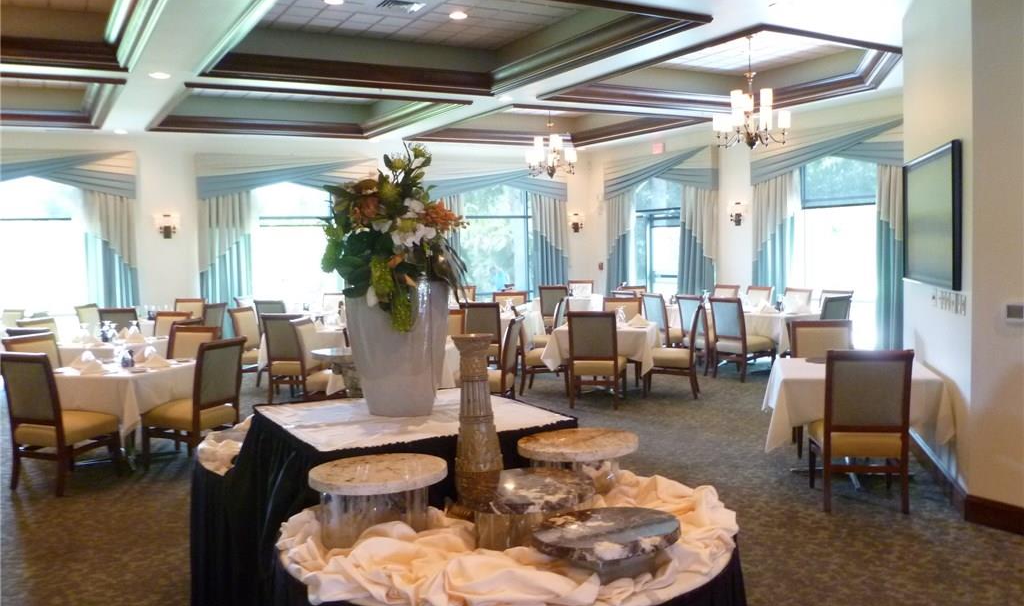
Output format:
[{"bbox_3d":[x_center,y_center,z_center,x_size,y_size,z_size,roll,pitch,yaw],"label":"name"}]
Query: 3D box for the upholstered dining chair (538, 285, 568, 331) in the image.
[{"bbox_3d":[0.762,0.204,13.197,0.490,0.965,0.600,0,4,24],"label":"upholstered dining chair"}]

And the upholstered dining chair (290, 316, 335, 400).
[{"bbox_3d":[-1.781,0.646,8.079,0.580,0.965,0.490,-1,4,13],"label":"upholstered dining chair"}]

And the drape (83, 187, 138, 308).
[{"bbox_3d":[-5.751,-0.333,11.995,0.760,2.560,0.160,-4,5,-28],"label":"drape"}]

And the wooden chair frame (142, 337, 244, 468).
[{"bbox_3d":[-2.452,0.769,6.450,0.585,0.960,0.495,0,4,22],"label":"wooden chair frame"}]

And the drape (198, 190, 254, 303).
[{"bbox_3d":[-4.297,-0.392,12.585,0.800,2.530,0.180,-4,5,-29],"label":"drape"}]

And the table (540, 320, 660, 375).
[{"bbox_3d":[1.042,0.476,8.897,1.120,0.470,1.120,0,4,15],"label":"table"}]

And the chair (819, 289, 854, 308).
[{"bbox_3d":[3.836,0.347,10.306,0.580,0.965,0.490,-4,5,-29],"label":"chair"}]

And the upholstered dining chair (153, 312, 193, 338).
[{"bbox_3d":[-3.971,0.598,9.327,0.490,0.965,0.600,0,4,16],"label":"upholstered dining chair"}]

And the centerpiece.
[{"bbox_3d":[-0.481,-0.100,3.419,0.590,1.104,0.520,-2,4,-8],"label":"centerpiece"}]

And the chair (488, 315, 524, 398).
[{"bbox_3d":[-0.188,0.614,7.812,0.600,0.965,0.490,0,4,13],"label":"chair"}]

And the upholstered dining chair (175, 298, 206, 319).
[{"bbox_3d":[-4.763,0.437,11.836,0.490,0.965,0.600,0,4,16],"label":"upholstered dining chair"}]

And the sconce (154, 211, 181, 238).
[{"bbox_3d":[-5.082,-1.158,12.220,0.330,0.370,0.160,-4,5,-28],"label":"sconce"}]

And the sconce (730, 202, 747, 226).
[{"bbox_3d":[3.360,-1.334,12.342,0.130,0.360,0.290,-4,5,-30],"label":"sconce"}]

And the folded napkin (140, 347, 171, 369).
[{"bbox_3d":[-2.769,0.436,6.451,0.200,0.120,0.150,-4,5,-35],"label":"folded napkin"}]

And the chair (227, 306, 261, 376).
[{"bbox_3d":[-3.006,0.531,9.931,0.600,0.965,0.490,0,4,19],"label":"chair"}]

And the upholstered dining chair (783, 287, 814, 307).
[{"bbox_3d":[3.571,0.314,10.879,0.580,0.965,0.490,-4,5,-29],"label":"upholstered dining chair"}]

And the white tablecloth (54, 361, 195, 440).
[{"bbox_3d":[-3.128,0.872,6.671,0.970,0.760,0.970,0,4,15],"label":"white tablecloth"}]

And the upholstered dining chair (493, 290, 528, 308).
[{"bbox_3d":[-0.068,0.349,11.458,0.490,0.965,0.600,-1,4,12],"label":"upholstered dining chair"}]

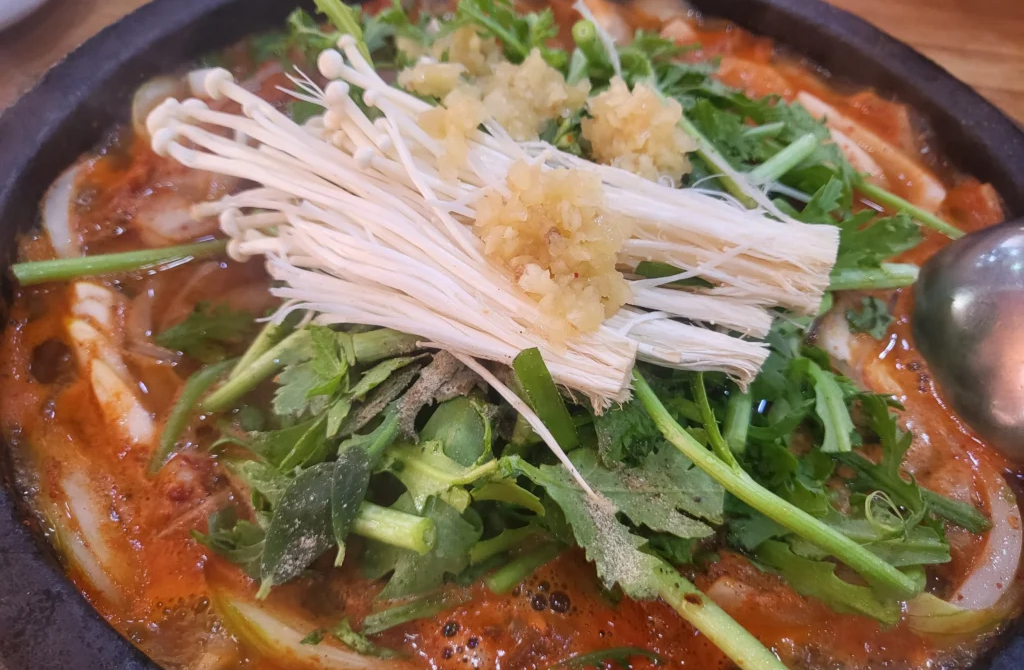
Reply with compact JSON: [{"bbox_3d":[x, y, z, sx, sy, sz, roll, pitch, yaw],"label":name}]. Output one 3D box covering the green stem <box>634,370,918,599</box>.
[{"bbox_3d":[0.046,0.028,0.143,0.066,0.006,0.007,38,58,5],"label":"green stem"}]

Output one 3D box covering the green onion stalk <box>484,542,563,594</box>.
[{"bbox_3d":[0.004,0.044,0.148,0.019,0.004,0.004,-22,58,-28],"label":"green onion stalk"}]

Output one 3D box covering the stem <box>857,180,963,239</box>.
[{"bbox_3d":[0.111,-0.036,0.216,0.036,0.004,0.004,31,56,9],"label":"stem"}]

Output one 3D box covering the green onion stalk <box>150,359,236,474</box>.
[{"bbox_3d":[-0.067,0.015,0.162,0.007,0.004,0.030,19,56,9],"label":"green onion stalk"}]

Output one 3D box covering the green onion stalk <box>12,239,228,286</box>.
[{"bbox_3d":[-0.091,-0.018,0.184,0.051,0.005,0.005,-10,55,-15],"label":"green onion stalk"}]

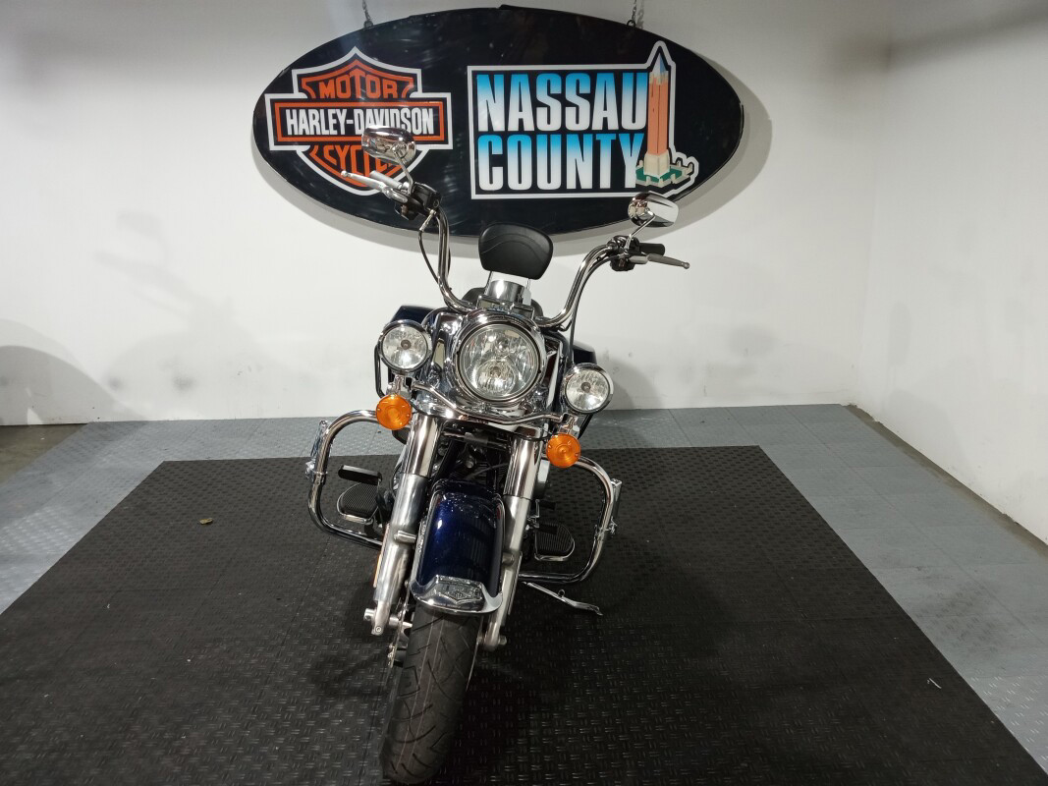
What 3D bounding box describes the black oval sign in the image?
[{"bbox_3d":[-0.115,-1.271,4.035,2.321,1.030,0.080,-1,16,-1],"label":"black oval sign"}]

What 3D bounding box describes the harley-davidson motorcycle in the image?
[{"bbox_3d":[-0.093,-0.086,2.667,0.960,1.380,2.420,5,16,0],"label":"harley-davidson motorcycle"}]

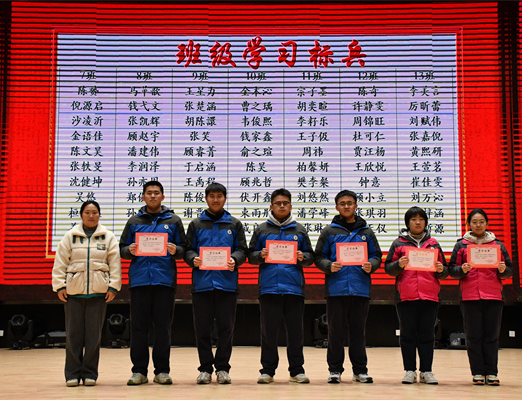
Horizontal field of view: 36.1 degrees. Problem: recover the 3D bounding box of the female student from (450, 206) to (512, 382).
[{"bbox_3d":[1.975,0.852,7.174,0.567,1.561,0.430,0,-6,4],"label":"female student"}]

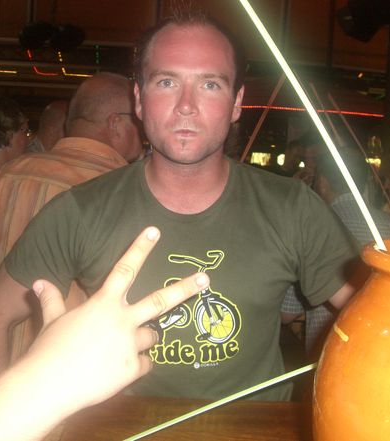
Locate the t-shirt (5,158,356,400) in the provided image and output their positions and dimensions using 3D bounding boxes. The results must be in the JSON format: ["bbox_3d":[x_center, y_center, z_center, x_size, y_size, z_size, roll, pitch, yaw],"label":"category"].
[{"bbox_3d":[-0.022,0.165,1.110,0.580,0.560,0.290,0,7,-2],"label":"t-shirt"}]

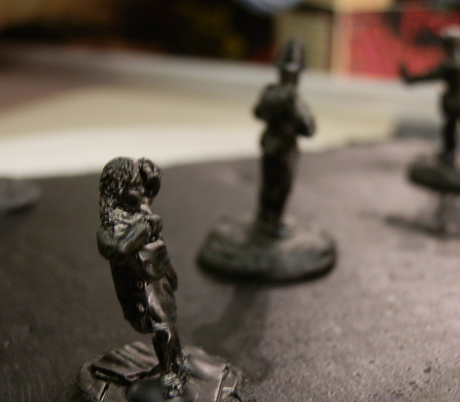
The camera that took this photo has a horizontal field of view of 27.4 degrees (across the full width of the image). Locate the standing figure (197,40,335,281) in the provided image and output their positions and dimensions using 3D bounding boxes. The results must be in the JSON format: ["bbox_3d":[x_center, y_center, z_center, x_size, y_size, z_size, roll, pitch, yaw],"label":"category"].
[{"bbox_3d":[0.007,-0.008,0.165,0.025,0.038,0.025,-7,16,-24],"label":"standing figure"}]

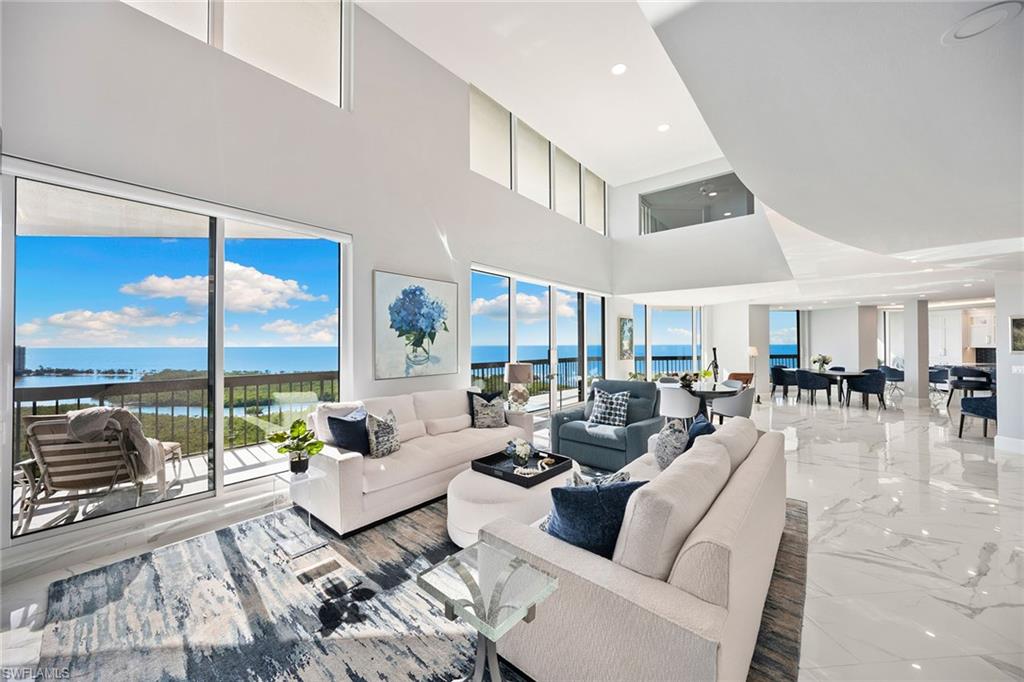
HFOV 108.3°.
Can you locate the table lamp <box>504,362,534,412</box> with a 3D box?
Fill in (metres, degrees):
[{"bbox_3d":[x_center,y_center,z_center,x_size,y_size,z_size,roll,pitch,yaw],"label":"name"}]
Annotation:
[{"bbox_3d":[0.100,0.633,5.100,0.400,0.680,0.400,0,-1,0],"label":"table lamp"}]

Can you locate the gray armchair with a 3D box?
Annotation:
[{"bbox_3d":[1.213,1.004,4.641,1.056,0.960,0.950,-1,-1,40],"label":"gray armchair"}]

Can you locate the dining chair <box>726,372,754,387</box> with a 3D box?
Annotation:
[{"bbox_3d":[4.900,1.105,7.920,0.570,0.800,0.570,0,-1,-32],"label":"dining chair"}]

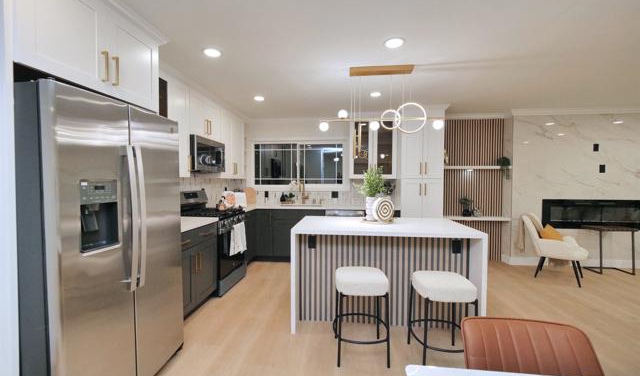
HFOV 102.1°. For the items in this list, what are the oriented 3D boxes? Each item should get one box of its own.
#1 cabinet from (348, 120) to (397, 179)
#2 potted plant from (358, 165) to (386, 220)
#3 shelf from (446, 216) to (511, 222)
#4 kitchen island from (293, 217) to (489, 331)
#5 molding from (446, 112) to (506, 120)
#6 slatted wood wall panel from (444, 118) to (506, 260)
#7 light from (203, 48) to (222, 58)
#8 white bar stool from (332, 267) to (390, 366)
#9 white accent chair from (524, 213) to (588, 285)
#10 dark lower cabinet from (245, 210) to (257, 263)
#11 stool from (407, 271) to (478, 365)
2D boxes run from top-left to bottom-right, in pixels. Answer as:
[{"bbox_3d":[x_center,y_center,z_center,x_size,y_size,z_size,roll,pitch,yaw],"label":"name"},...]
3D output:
[{"bbox_3d":[0.880,-0.637,4.318,0.745,0.980,0.330,0,2,6],"label":"cabinet"},{"bbox_3d":[0.567,0.060,2.859,0.280,0.590,0.280,0,2,6],"label":"potted plant"},{"bbox_3d":[2.532,0.505,4.272,1.060,0.050,0.250,0,2,6],"label":"shelf"},{"bbox_3d":[0.592,0.817,2.563,1.606,0.922,0.785,0,2,6],"label":"kitchen island"},{"bbox_3d":[2.526,-1.174,4.231,1.030,0.095,0.080,0,2,6],"label":"molding"},{"bbox_3d":[2.513,0.033,4.261,1.080,2.370,0.250,0,2,6],"label":"slatted wood wall panel"},{"bbox_3d":[-0.935,-1.164,2.250,0.165,0.030,0.165,0,2,6],"label":"light"},{"bbox_3d":[0.320,0.979,2.029,0.410,0.640,0.390,0,2,1],"label":"white bar stool"},{"bbox_3d":[3.263,0.818,3.604,0.680,0.840,0.580,2,2,45],"label":"white accent chair"},{"bbox_3d":[-1.359,0.780,3.999,0.600,0.880,0.500,0,2,6],"label":"dark lower cabinet"},{"bbox_3d":[0.917,0.979,1.966,0.410,0.640,0.390,0,2,2],"label":"stool"}]

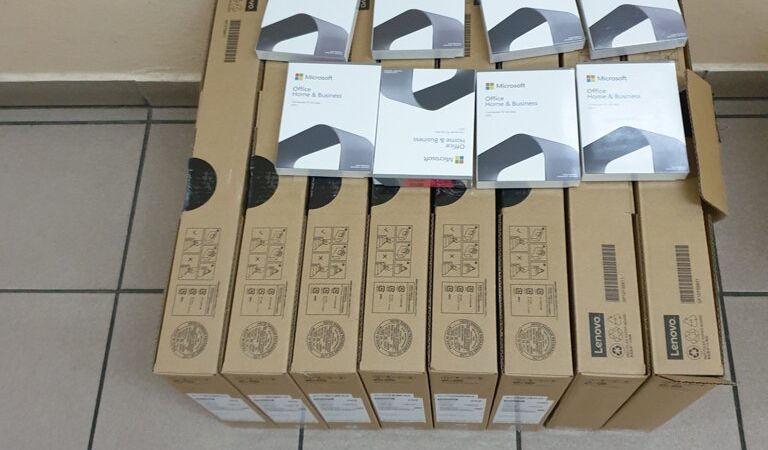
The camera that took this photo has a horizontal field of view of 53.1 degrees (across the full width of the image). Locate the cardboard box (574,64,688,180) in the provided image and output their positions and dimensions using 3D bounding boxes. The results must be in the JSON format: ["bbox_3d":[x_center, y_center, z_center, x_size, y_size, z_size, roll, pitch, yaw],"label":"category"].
[{"bbox_3d":[0.284,-0.120,0.890,0.114,0.017,0.149,0,65,5],"label":"cardboard box"}]

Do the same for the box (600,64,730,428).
[{"bbox_3d":[0.329,-0.023,1.022,0.071,0.325,0.527,1,66,5],"label":"box"}]

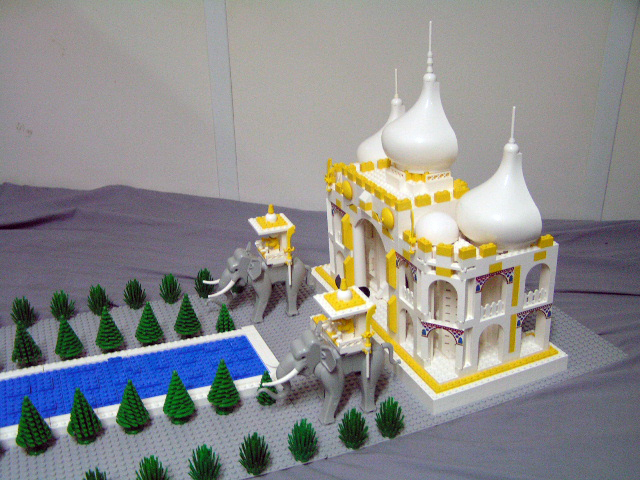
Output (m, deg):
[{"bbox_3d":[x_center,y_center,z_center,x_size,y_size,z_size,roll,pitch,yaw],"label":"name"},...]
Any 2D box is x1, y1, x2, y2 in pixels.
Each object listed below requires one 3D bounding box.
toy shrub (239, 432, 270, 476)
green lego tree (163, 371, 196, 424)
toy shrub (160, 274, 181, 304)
[{"bbox_3d":[-0.063,0.204,0.674,0.030,0.044,0.030,1,23,0],"label":"toy shrub"},{"bbox_3d":[-0.149,0.164,0.742,0.035,0.062,0.035,-9,24,-22],"label":"green lego tree"},{"bbox_3d":[-0.213,0.068,0.998,0.030,0.044,0.030,-9,24,-22],"label":"toy shrub"}]

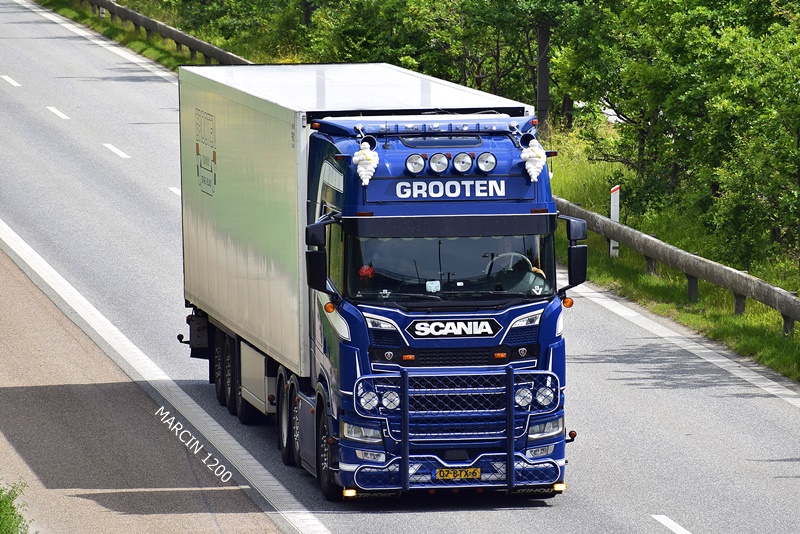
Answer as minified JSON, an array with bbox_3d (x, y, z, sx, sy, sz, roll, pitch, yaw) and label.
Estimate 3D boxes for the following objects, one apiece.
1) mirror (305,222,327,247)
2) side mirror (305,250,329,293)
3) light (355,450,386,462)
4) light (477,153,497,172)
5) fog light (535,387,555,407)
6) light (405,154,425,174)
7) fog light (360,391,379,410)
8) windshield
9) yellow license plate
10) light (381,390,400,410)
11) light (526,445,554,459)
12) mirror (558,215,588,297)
[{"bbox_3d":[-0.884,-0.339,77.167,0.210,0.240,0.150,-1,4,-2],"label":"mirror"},{"bbox_3d":[-0.877,0.053,77.192,0.210,0.430,0.150,-1,4,-2],"label":"side mirror"},{"bbox_3d":[-0.308,1.981,76.684,0.295,0.120,0.130,-1,4,3],"label":"light"},{"bbox_3d":[0.912,-1.100,77.065,0.210,0.210,0.110,-1,4,-7],"label":"light"},{"bbox_3d":[1.518,1.358,76.678,0.200,0.200,0.110,-1,4,-7],"label":"fog light"},{"bbox_3d":[0.162,-1.078,76.847,0.210,0.210,0.130,-1,4,-7],"label":"light"},{"bbox_3d":[-0.321,1.398,76.638,0.210,0.210,0.120,-1,4,-7],"label":"fog light"},{"bbox_3d":[0.532,0.000,76.845,2.200,0.800,0.340,-1,4,-7],"label":"windshield"},{"bbox_3d":[0.599,2.175,76.900,0.510,0.110,0.015,-1,4,-7],"label":"yellow license plate"},{"bbox_3d":[-0.093,1.395,76.482,0.200,0.200,0.110,-1,4,-7],"label":"light"},{"bbox_3d":[1.473,1.934,76.901,0.295,0.120,0.130,-2,4,-17],"label":"light"},{"bbox_3d":[1.833,-0.121,77.516,0.290,0.850,0.250,-1,4,-10],"label":"mirror"}]

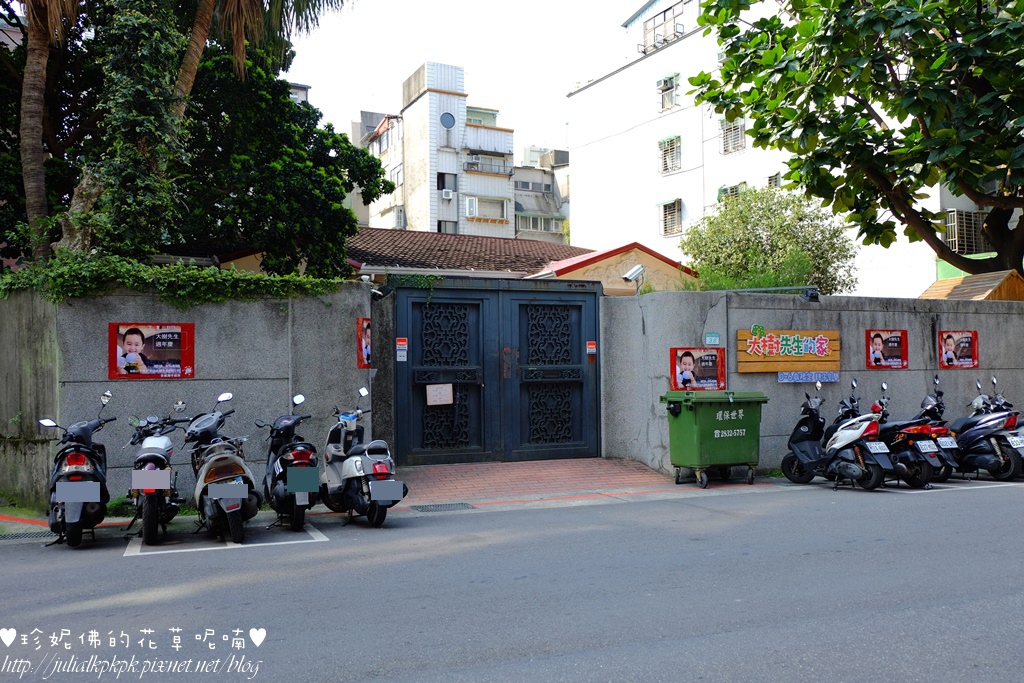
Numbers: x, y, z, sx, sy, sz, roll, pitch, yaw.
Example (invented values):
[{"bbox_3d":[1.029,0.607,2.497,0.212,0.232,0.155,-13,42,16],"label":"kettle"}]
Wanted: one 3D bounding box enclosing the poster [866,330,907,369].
[{"bbox_3d":[5.748,0.122,11.736,0.830,0.585,0.030,0,-1,-20],"label":"poster"}]

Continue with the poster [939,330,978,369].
[{"bbox_3d":[7.142,0.137,12.254,0.830,0.585,0.030,0,-1,-20],"label":"poster"}]

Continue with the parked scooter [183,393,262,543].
[{"bbox_3d":[-2.749,1.177,7.327,0.680,1.290,1.750,1,-2,-26],"label":"parked scooter"}]

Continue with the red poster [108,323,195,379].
[{"bbox_3d":[-3.834,0.102,8.171,0.830,0.585,0.030,0,-1,-20],"label":"red poster"}]

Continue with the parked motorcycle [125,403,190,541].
[{"bbox_3d":[-3.313,1.191,7.174,0.760,1.160,1.950,0,-1,-20],"label":"parked motorcycle"}]

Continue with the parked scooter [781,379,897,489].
[{"bbox_3d":[4.119,1.196,9.797,0.680,1.350,1.800,0,-2,-20],"label":"parked scooter"}]

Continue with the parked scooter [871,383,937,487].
[{"bbox_3d":[4.793,1.199,10.023,0.700,1.230,1.800,0,-1,-17],"label":"parked scooter"}]

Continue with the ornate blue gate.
[{"bbox_3d":[-0.141,0.402,10.574,2.930,2.460,0.150,0,-2,-17],"label":"ornate blue gate"}]

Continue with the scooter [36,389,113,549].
[{"bbox_3d":[-3.974,1.158,7.163,0.740,1.240,1.820,0,-1,-21],"label":"scooter"}]

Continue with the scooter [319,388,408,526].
[{"bbox_3d":[-1.632,1.177,7.983,0.680,1.320,1.780,1,-2,-30],"label":"scooter"}]

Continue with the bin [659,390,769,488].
[{"bbox_3d":[2.684,1.284,10.142,1.220,1.200,0.800,0,-2,-19],"label":"bin"}]

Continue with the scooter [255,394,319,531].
[{"bbox_3d":[-2.236,1.183,7.710,0.680,1.200,1.780,0,-1,-24],"label":"scooter"}]

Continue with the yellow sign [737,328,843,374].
[{"bbox_3d":[4.010,0.119,11.063,1.820,0.660,0.070,0,-1,-20],"label":"yellow sign"}]

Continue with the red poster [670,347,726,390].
[{"bbox_3d":[2.516,0.365,10.373,0.810,0.600,0.020,0,-2,-12],"label":"red poster"}]

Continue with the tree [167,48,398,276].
[{"bbox_3d":[-3.711,-1.530,12.355,3.900,6.600,3.700,0,-2,-17],"label":"tree"}]

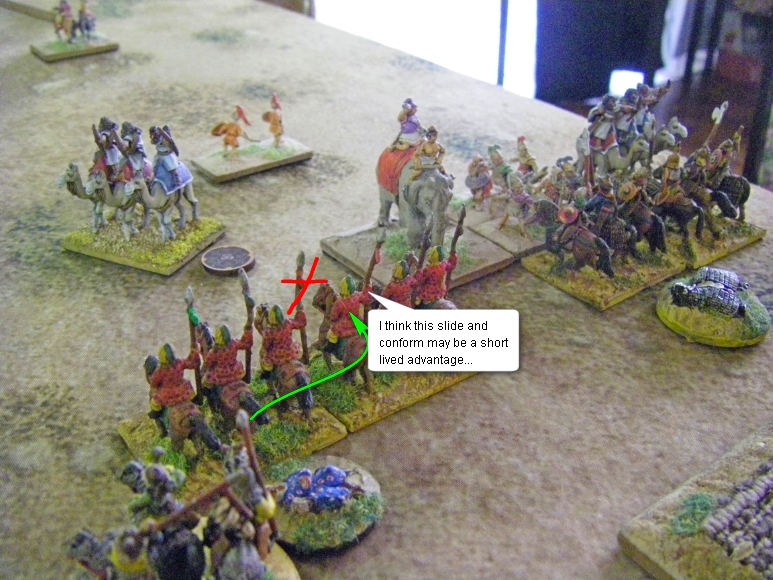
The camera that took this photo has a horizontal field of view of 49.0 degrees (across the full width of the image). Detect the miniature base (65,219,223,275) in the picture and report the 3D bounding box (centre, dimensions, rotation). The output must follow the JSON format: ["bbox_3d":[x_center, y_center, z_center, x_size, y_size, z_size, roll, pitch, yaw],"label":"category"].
[{"bbox_3d":[-0.074,-0.017,0.262,0.038,0.003,0.031,13,32,18],"label":"miniature base"}]

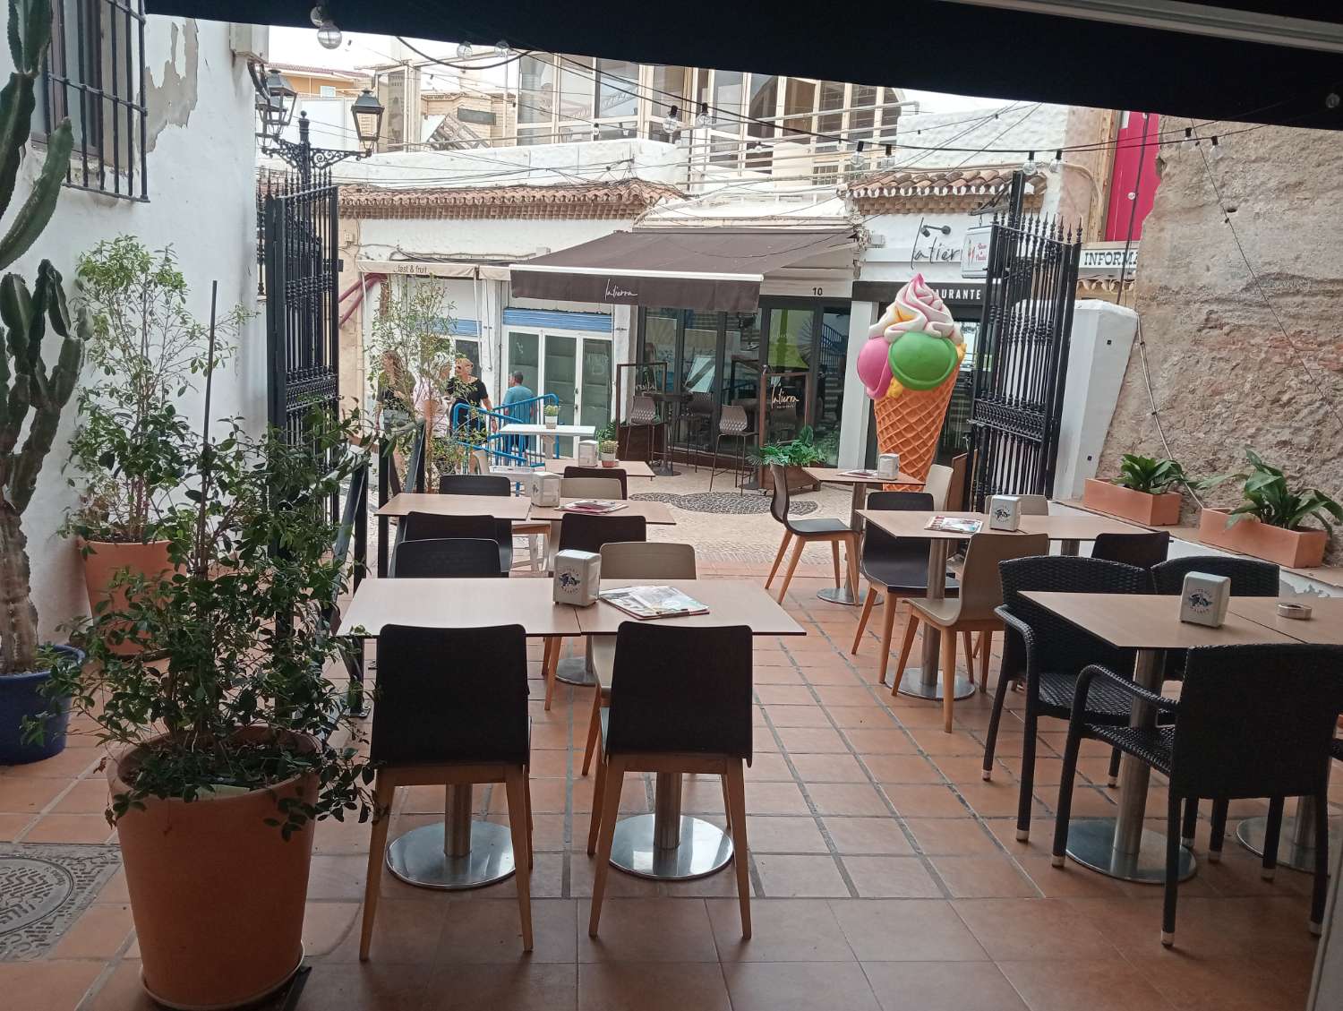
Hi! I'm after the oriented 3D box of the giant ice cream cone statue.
[{"bbox_3d":[1.804,-0.677,8.185,0.830,2.060,0.780,2,9,-6],"label":"giant ice cream cone statue"}]

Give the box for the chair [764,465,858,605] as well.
[{"bbox_3d":[0.838,0.149,6.409,0.500,0.800,0.430,2,10,-9],"label":"chair"}]

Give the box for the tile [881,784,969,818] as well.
[{"bbox_3d":[0.854,1.005,3.681,0.250,0.012,0.250,2,9,-6],"label":"tile"}]

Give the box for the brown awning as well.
[{"bbox_3d":[0.109,-3.083,13.992,3.700,1.100,2.250,9,11,33],"label":"brown awning"}]

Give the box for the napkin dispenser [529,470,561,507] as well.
[{"bbox_3d":[-0.551,-0.072,4.804,0.095,0.140,0.105,-1,10,-25],"label":"napkin dispenser"}]

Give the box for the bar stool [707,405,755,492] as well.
[{"bbox_3d":[0.760,-0.682,12.916,0.470,1.050,0.500,7,10,26],"label":"bar stool"}]

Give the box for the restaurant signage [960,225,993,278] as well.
[{"bbox_3d":[2.763,-2.277,9.800,0.080,0.450,0.380,-1,10,-23],"label":"restaurant signage"}]

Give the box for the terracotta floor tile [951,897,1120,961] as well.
[{"bbox_3d":[0.973,1.141,2.921,0.340,0.010,0.310,2,10,-6],"label":"terracotta floor tile"}]

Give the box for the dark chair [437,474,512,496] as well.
[{"bbox_3d":[-0.875,0.303,4.914,0.440,0.820,0.480,1,9,-13],"label":"dark chair"}]

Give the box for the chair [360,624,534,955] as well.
[{"bbox_3d":[-0.554,0.652,2.802,0.440,0.820,0.480,1,9,-8],"label":"chair"}]

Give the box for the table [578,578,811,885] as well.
[{"bbox_3d":[0.001,0.654,3.194,0.605,0.750,0.590,1,10,-10],"label":"table"}]

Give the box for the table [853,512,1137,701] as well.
[{"bbox_3d":[1.487,0.459,4.953,1.235,0.742,0.625,2,10,-8],"label":"table"}]

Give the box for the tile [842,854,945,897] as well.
[{"bbox_3d":[0.639,1.081,3.158,0.245,0.010,0.240,2,10,-6],"label":"tile"}]

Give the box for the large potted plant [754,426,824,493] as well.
[{"bbox_3d":[1.416,-0.556,13.038,0.500,0.770,0.760,12,13,44],"label":"large potted plant"}]

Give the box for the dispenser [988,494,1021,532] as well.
[{"bbox_3d":[1.477,0.031,4.818,0.100,0.145,0.083,6,10,18],"label":"dispenser"}]

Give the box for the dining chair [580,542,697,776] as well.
[{"bbox_3d":[-0.052,0.565,3.513,0.440,0.820,0.480,1,9,-10],"label":"dining chair"}]

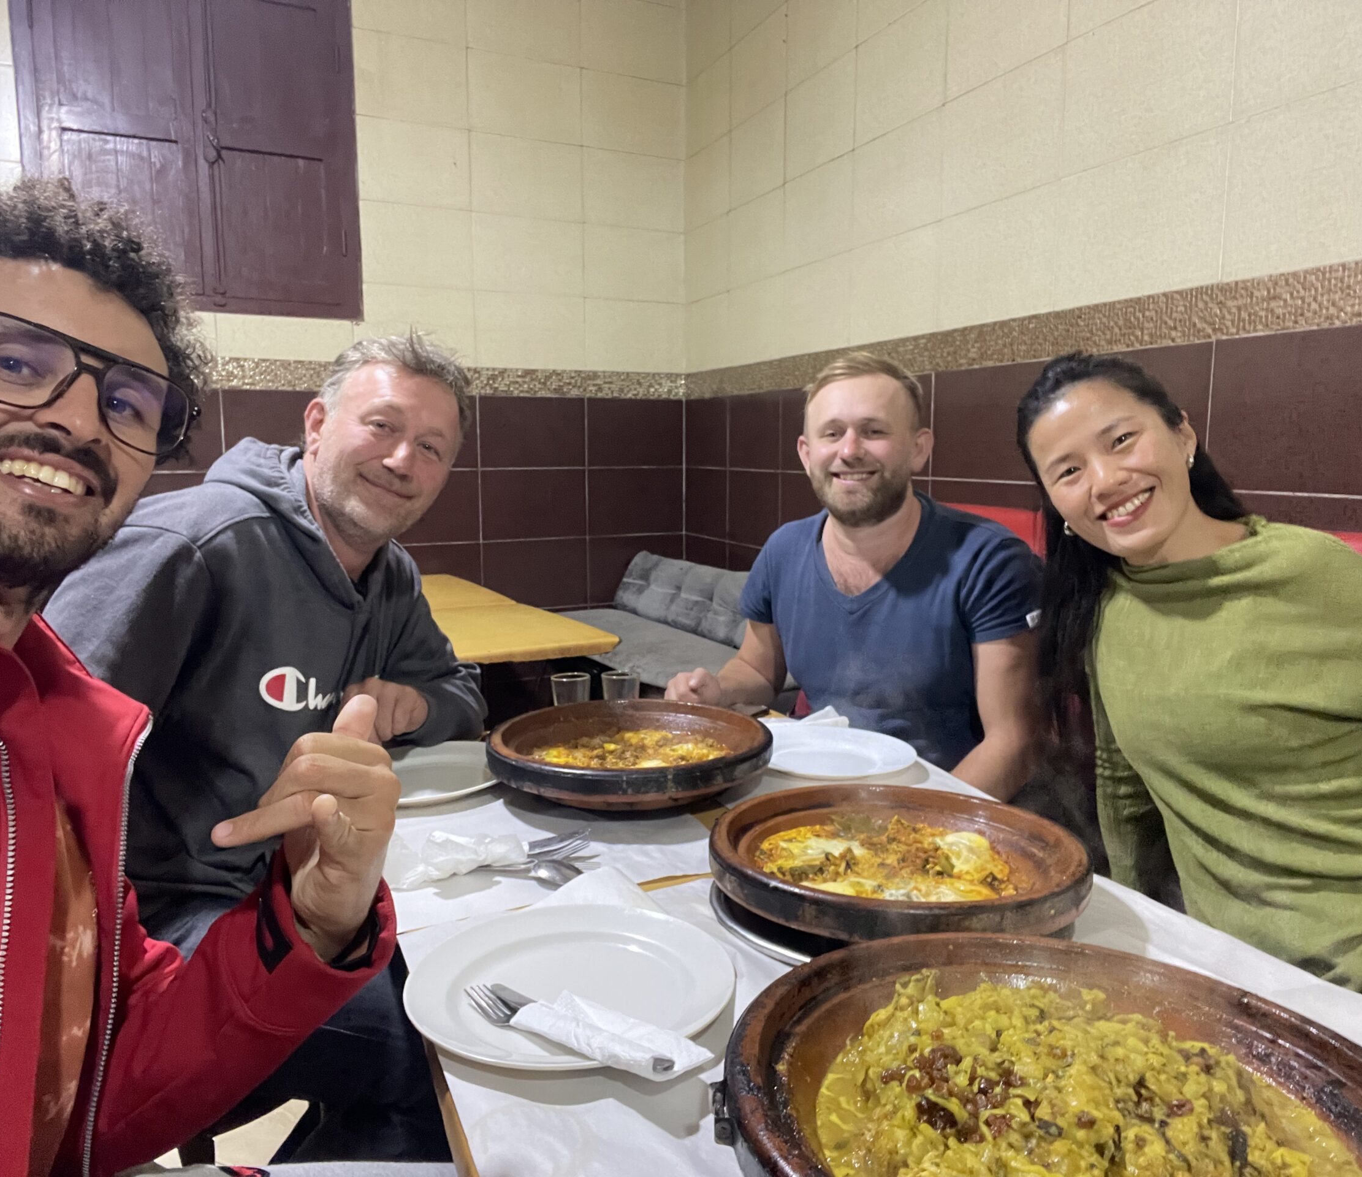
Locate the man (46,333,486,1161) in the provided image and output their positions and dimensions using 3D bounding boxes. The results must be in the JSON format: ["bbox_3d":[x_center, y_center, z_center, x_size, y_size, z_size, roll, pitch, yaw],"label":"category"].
[{"bbox_3d":[-0.470,0.363,1.260,0.700,1.305,0.570,5,9,32],"label":"man"}]

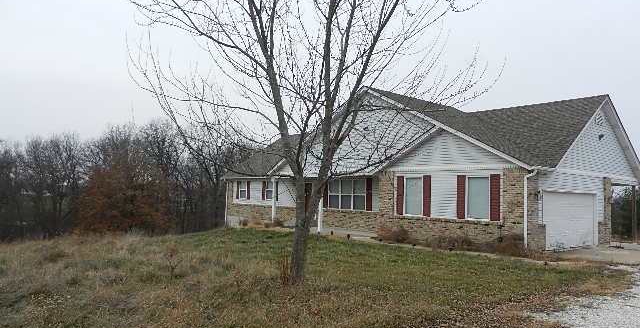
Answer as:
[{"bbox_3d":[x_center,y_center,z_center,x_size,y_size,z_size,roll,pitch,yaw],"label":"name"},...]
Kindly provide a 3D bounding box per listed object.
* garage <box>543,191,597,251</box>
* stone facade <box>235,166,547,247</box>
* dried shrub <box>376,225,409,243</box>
[{"bbox_3d":[9.786,2.191,18.107,4.550,2.150,0.300,4,-4,-37],"label":"garage"},{"bbox_3d":[-0.088,2.096,26.302,1.500,3.000,25.200,4,-4,-37],"label":"stone facade"},{"bbox_3d":[3.154,2.984,19.953,0.950,0.750,1.050,4,-4,-37],"label":"dried shrub"}]

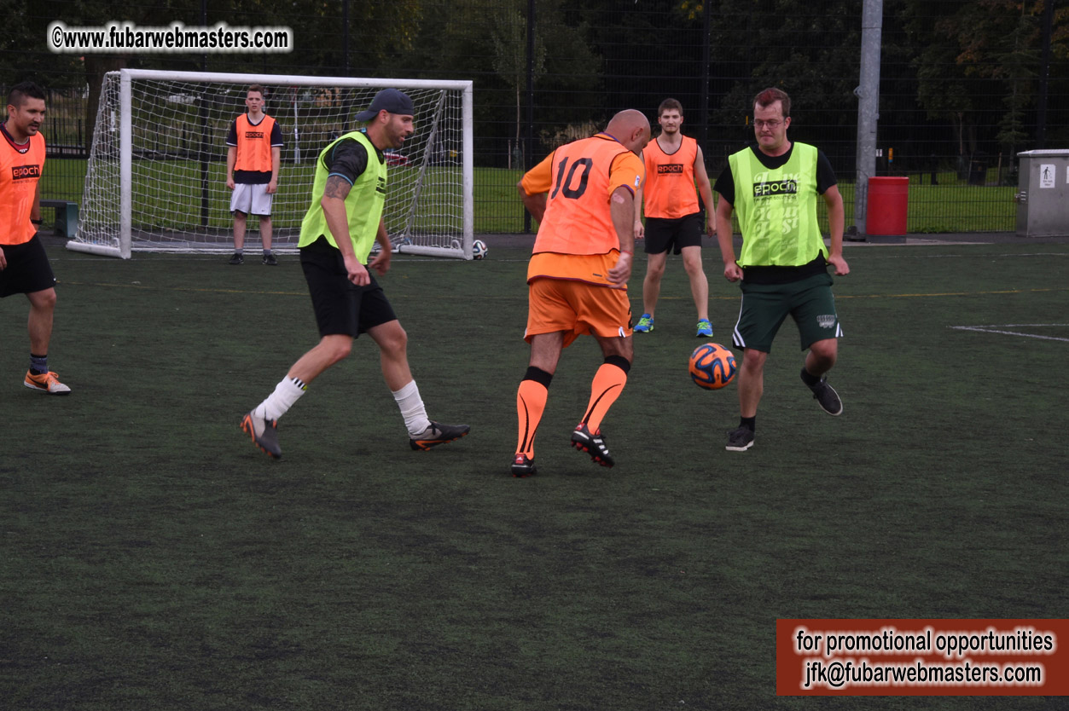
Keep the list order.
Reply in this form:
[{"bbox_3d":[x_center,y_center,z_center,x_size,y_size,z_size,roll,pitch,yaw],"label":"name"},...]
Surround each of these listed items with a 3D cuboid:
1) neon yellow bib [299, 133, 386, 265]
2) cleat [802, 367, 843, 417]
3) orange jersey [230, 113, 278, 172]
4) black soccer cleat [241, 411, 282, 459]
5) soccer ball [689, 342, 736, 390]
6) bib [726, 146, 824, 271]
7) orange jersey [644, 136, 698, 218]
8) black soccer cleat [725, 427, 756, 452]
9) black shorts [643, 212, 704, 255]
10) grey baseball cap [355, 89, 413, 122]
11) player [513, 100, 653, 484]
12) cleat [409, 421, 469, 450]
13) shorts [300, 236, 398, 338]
[{"bbox_3d":[-0.903,-0.749,16.200,0.340,0.620,0.450,13,7,15],"label":"neon yellow bib"},{"bbox_3d":[1.366,0.173,16.400,0.280,0.105,0.110,47,1,18],"label":"cleat"},{"bbox_3d":[-2.842,-2.160,35.000,0.460,0.610,0.270,1,5,-3],"label":"orange jersey"},{"bbox_3d":[-1.259,0.367,15.850,0.280,0.115,0.100,51,15,30],"label":"black soccer cleat"},{"bbox_3d":[0.829,0.053,15.980,0.220,0.220,0.220,1,4,0],"label":"soccer ball"},{"bbox_3d":[1.172,-0.726,16.600,0.470,0.620,0.310,1,5,6],"label":"bib"},{"bbox_3d":[0.996,-1.307,25.050,0.430,0.620,0.270,1,5,1],"label":"orange jersey"},{"bbox_3d":[0.972,0.391,16.200,0.105,0.110,0.290,1,7,11],"label":"black soccer cleat"},{"bbox_3d":[1.012,-0.903,25.050,0.430,0.340,0.280,1,5,2],"label":"black shorts"},{"bbox_3d":[-0.696,-1.169,16.050,0.275,0.150,0.185,1,4,5],"label":"grey baseball cap"},{"bbox_3d":[0.208,-0.283,15.550,0.600,1.640,0.750,4,6,37],"label":"player"},{"bbox_3d":[-0.441,0.377,16.100,0.290,0.110,0.100,-15,3,0],"label":"cleat"},{"bbox_3d":[-0.860,-0.319,16.000,0.455,0.475,0.400,1,4,3],"label":"shorts"}]

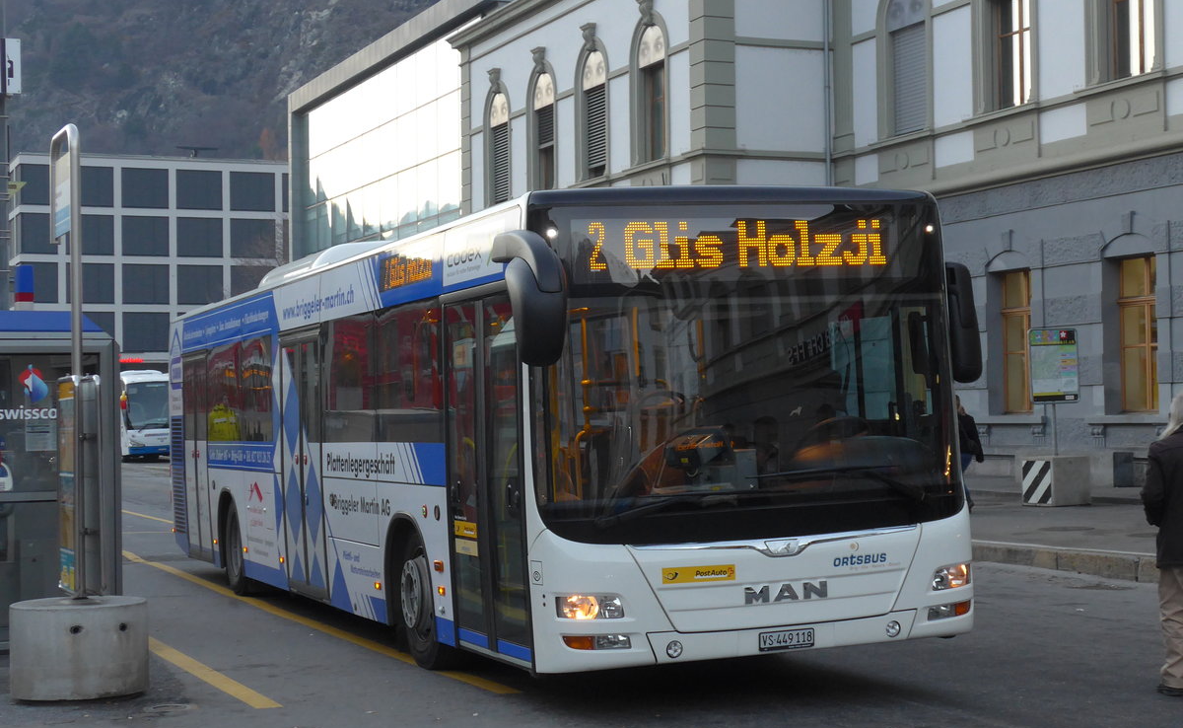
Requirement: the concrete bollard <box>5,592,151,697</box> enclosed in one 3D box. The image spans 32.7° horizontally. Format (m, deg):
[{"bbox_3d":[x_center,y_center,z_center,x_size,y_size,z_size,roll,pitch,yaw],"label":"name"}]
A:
[{"bbox_3d":[-2.981,1.646,11.750,0.778,0.513,0.778,-1,-1,0],"label":"concrete bollard"}]

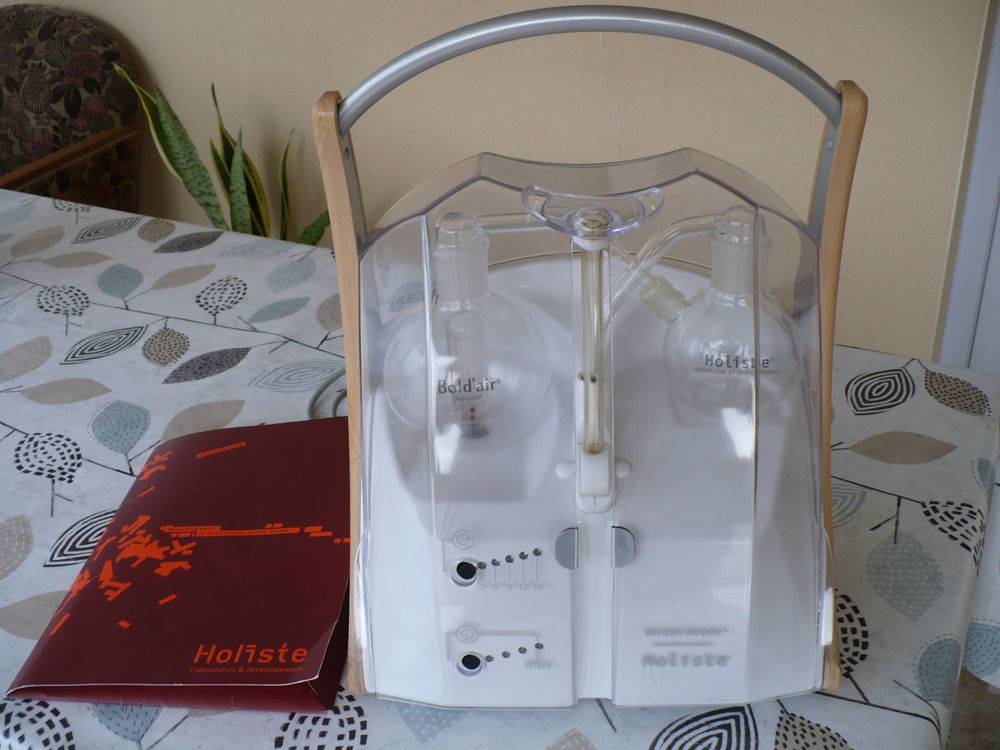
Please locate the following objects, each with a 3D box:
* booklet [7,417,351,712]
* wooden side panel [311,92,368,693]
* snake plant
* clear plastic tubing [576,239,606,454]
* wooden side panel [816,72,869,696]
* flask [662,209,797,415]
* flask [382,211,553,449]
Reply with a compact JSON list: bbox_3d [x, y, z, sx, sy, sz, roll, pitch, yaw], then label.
[{"bbox_3d":[-0.209,0.129,0.832,0.224,0.027,0.308,0,30,5],"label":"booklet"},{"bbox_3d":[-0.096,0.001,0.702,0.017,0.370,0.200,-1,30,2],"label":"wooden side panel"},{"bbox_3d":[-0.486,-0.238,1.989,0.360,0.700,0.340,13,34,25],"label":"snake plant"},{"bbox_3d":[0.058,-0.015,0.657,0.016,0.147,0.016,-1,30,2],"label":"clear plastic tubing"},{"bbox_3d":[0.209,-0.005,0.690,0.017,0.370,0.200,-1,30,2],"label":"wooden side panel"},{"bbox_3d":[0.143,-0.035,0.646,0.088,0.142,0.086,-1,30,2],"label":"flask"},{"bbox_3d":[-0.020,-0.028,0.657,0.105,0.155,0.105,-1,30,2],"label":"flask"}]

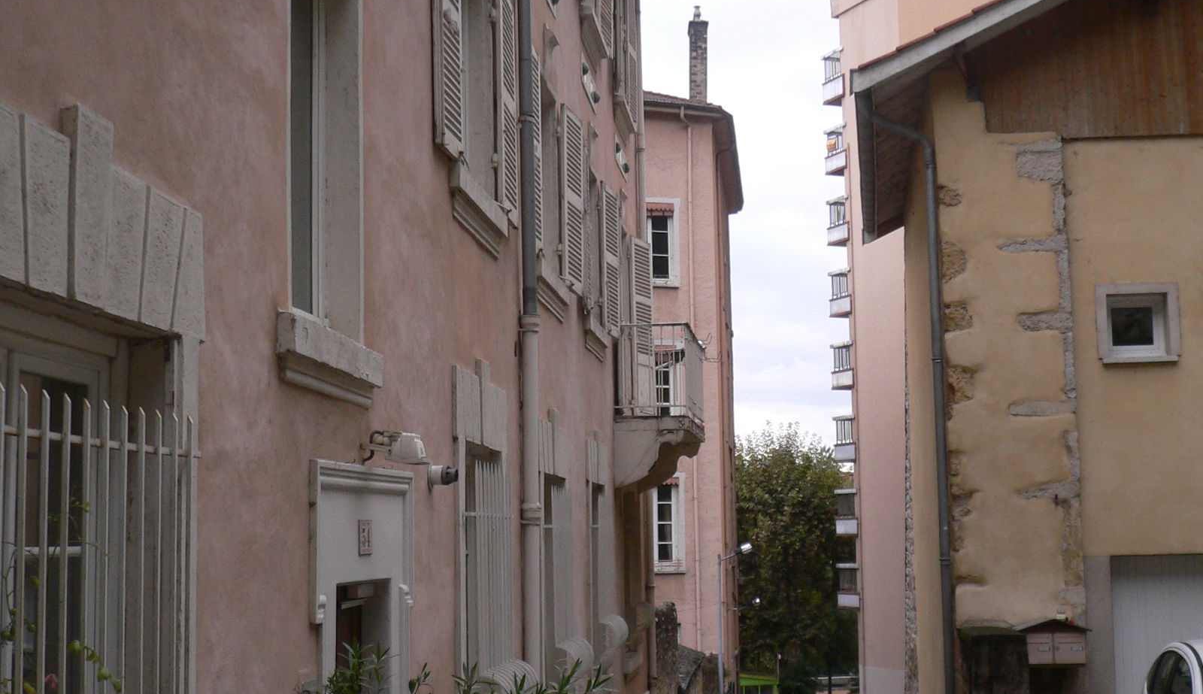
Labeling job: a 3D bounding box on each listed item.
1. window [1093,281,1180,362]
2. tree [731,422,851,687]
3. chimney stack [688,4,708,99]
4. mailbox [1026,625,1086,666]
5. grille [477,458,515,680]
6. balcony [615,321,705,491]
[{"bbox_3d":[5.552,-0.235,16.806,0.790,0.840,0.170,-2,-7,6],"label":"window"},{"bbox_3d":[9.817,11.815,87.933,9.000,14.889,9.000,-2,-7,6],"label":"tree"},{"bbox_3d":[2.338,-7.106,39.300,0.470,2.400,0.600,0,-7,-8],"label":"chimney stack"},{"bbox_3d":[3.933,2.611,14.200,0.550,0.360,0.360,-1,-6,-1],"label":"mailbox"},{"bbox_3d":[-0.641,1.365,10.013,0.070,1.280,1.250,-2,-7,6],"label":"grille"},{"bbox_3d":[0.725,0.778,19.021,0.820,1.760,3.300,-2,-7,6],"label":"balcony"}]

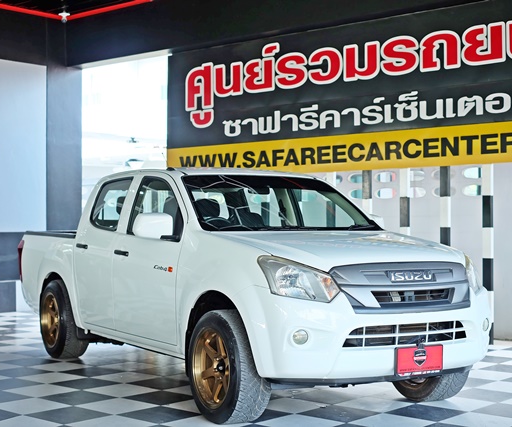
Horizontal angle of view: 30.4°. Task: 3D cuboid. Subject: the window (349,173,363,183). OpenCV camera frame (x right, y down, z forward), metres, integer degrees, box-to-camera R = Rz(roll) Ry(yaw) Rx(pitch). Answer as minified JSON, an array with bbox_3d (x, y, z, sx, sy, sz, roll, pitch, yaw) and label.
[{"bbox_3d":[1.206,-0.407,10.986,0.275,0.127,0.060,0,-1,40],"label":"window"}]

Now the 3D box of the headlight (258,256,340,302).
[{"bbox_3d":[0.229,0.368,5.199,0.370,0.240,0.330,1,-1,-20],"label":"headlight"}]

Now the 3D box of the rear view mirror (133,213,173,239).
[{"bbox_3d":[-0.691,0.084,6.290,0.250,0.185,0.150,1,-1,-30],"label":"rear view mirror"}]

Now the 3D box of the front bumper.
[{"bbox_3d":[0.773,0.678,5.572,1.740,0.535,0.600,1,-1,-30],"label":"front bumper"}]

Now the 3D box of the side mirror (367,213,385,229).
[{"bbox_3d":[0.884,0.103,7.212,0.240,0.185,0.150,1,-1,-30],"label":"side mirror"}]

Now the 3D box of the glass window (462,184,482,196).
[{"bbox_3d":[2.336,-0.242,10.024,0.285,0.127,0.060,0,-1,40],"label":"glass window"}]

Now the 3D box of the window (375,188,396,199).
[{"bbox_3d":[1.490,-0.226,10.743,0.298,0.127,0.060,0,-1,40],"label":"window"}]

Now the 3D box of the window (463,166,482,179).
[{"bbox_3d":[2.336,-0.430,10.027,0.285,0.127,0.060,0,-1,40],"label":"window"}]

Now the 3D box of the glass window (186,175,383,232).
[{"bbox_3d":[0.137,-0.067,6.680,1.430,0.150,0.820,1,29,-30],"label":"glass window"}]

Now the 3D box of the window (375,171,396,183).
[{"bbox_3d":[1.490,-0.412,10.745,0.298,0.127,0.060,0,-1,40],"label":"window"}]

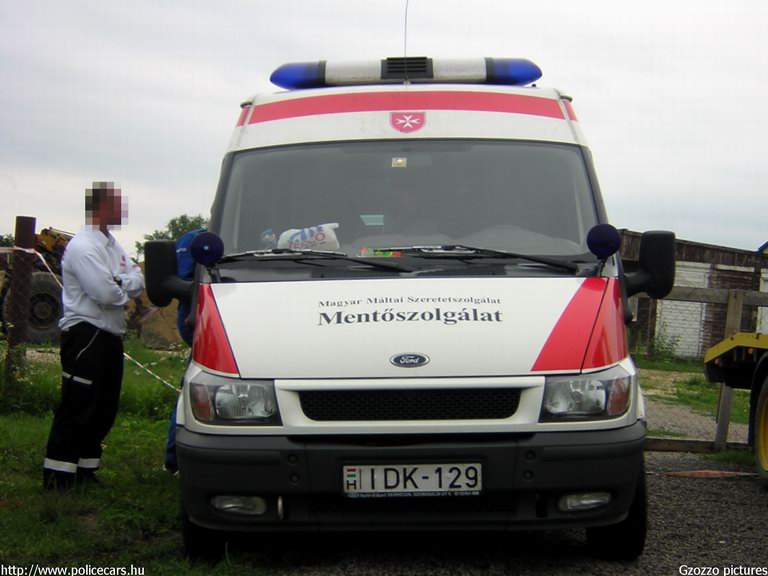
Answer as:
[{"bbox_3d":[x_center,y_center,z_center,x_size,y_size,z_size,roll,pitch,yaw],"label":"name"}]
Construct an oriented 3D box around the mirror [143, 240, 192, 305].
[{"bbox_3d":[-0.975,-0.066,5.820,0.215,0.295,0.140,-1,1,1],"label":"mirror"}]

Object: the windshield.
[{"bbox_3d":[0.108,-0.424,5.900,1.670,0.790,0.180,-1,-40,1],"label":"windshield"}]

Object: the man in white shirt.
[{"bbox_3d":[-1.671,0.279,7.400,0.450,1.770,0.500,0,1,22],"label":"man in white shirt"}]

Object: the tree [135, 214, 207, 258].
[{"bbox_3d":[-8.954,-1.389,55.000,3.900,4.000,3.700,-1,1,1],"label":"tree"}]

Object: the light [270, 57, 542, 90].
[{"bbox_3d":[0.117,-1.117,6.700,1.400,0.160,0.300,-1,1,1],"label":"light"}]

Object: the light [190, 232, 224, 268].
[{"bbox_3d":[-0.761,-0.170,5.550,0.143,0.148,0.100,-1,1,1],"label":"light"}]

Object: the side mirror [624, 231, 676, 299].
[{"bbox_3d":[1.205,-0.106,5.820,0.220,0.300,0.140,-1,1,1],"label":"side mirror"}]

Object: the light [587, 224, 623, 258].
[{"bbox_3d":[0.951,-0.201,5.550,0.143,0.148,0.100,-1,1,1],"label":"light"}]

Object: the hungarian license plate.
[{"bbox_3d":[0.107,0.719,4.830,0.525,0.120,0.020,-1,1,1],"label":"hungarian license plate"}]

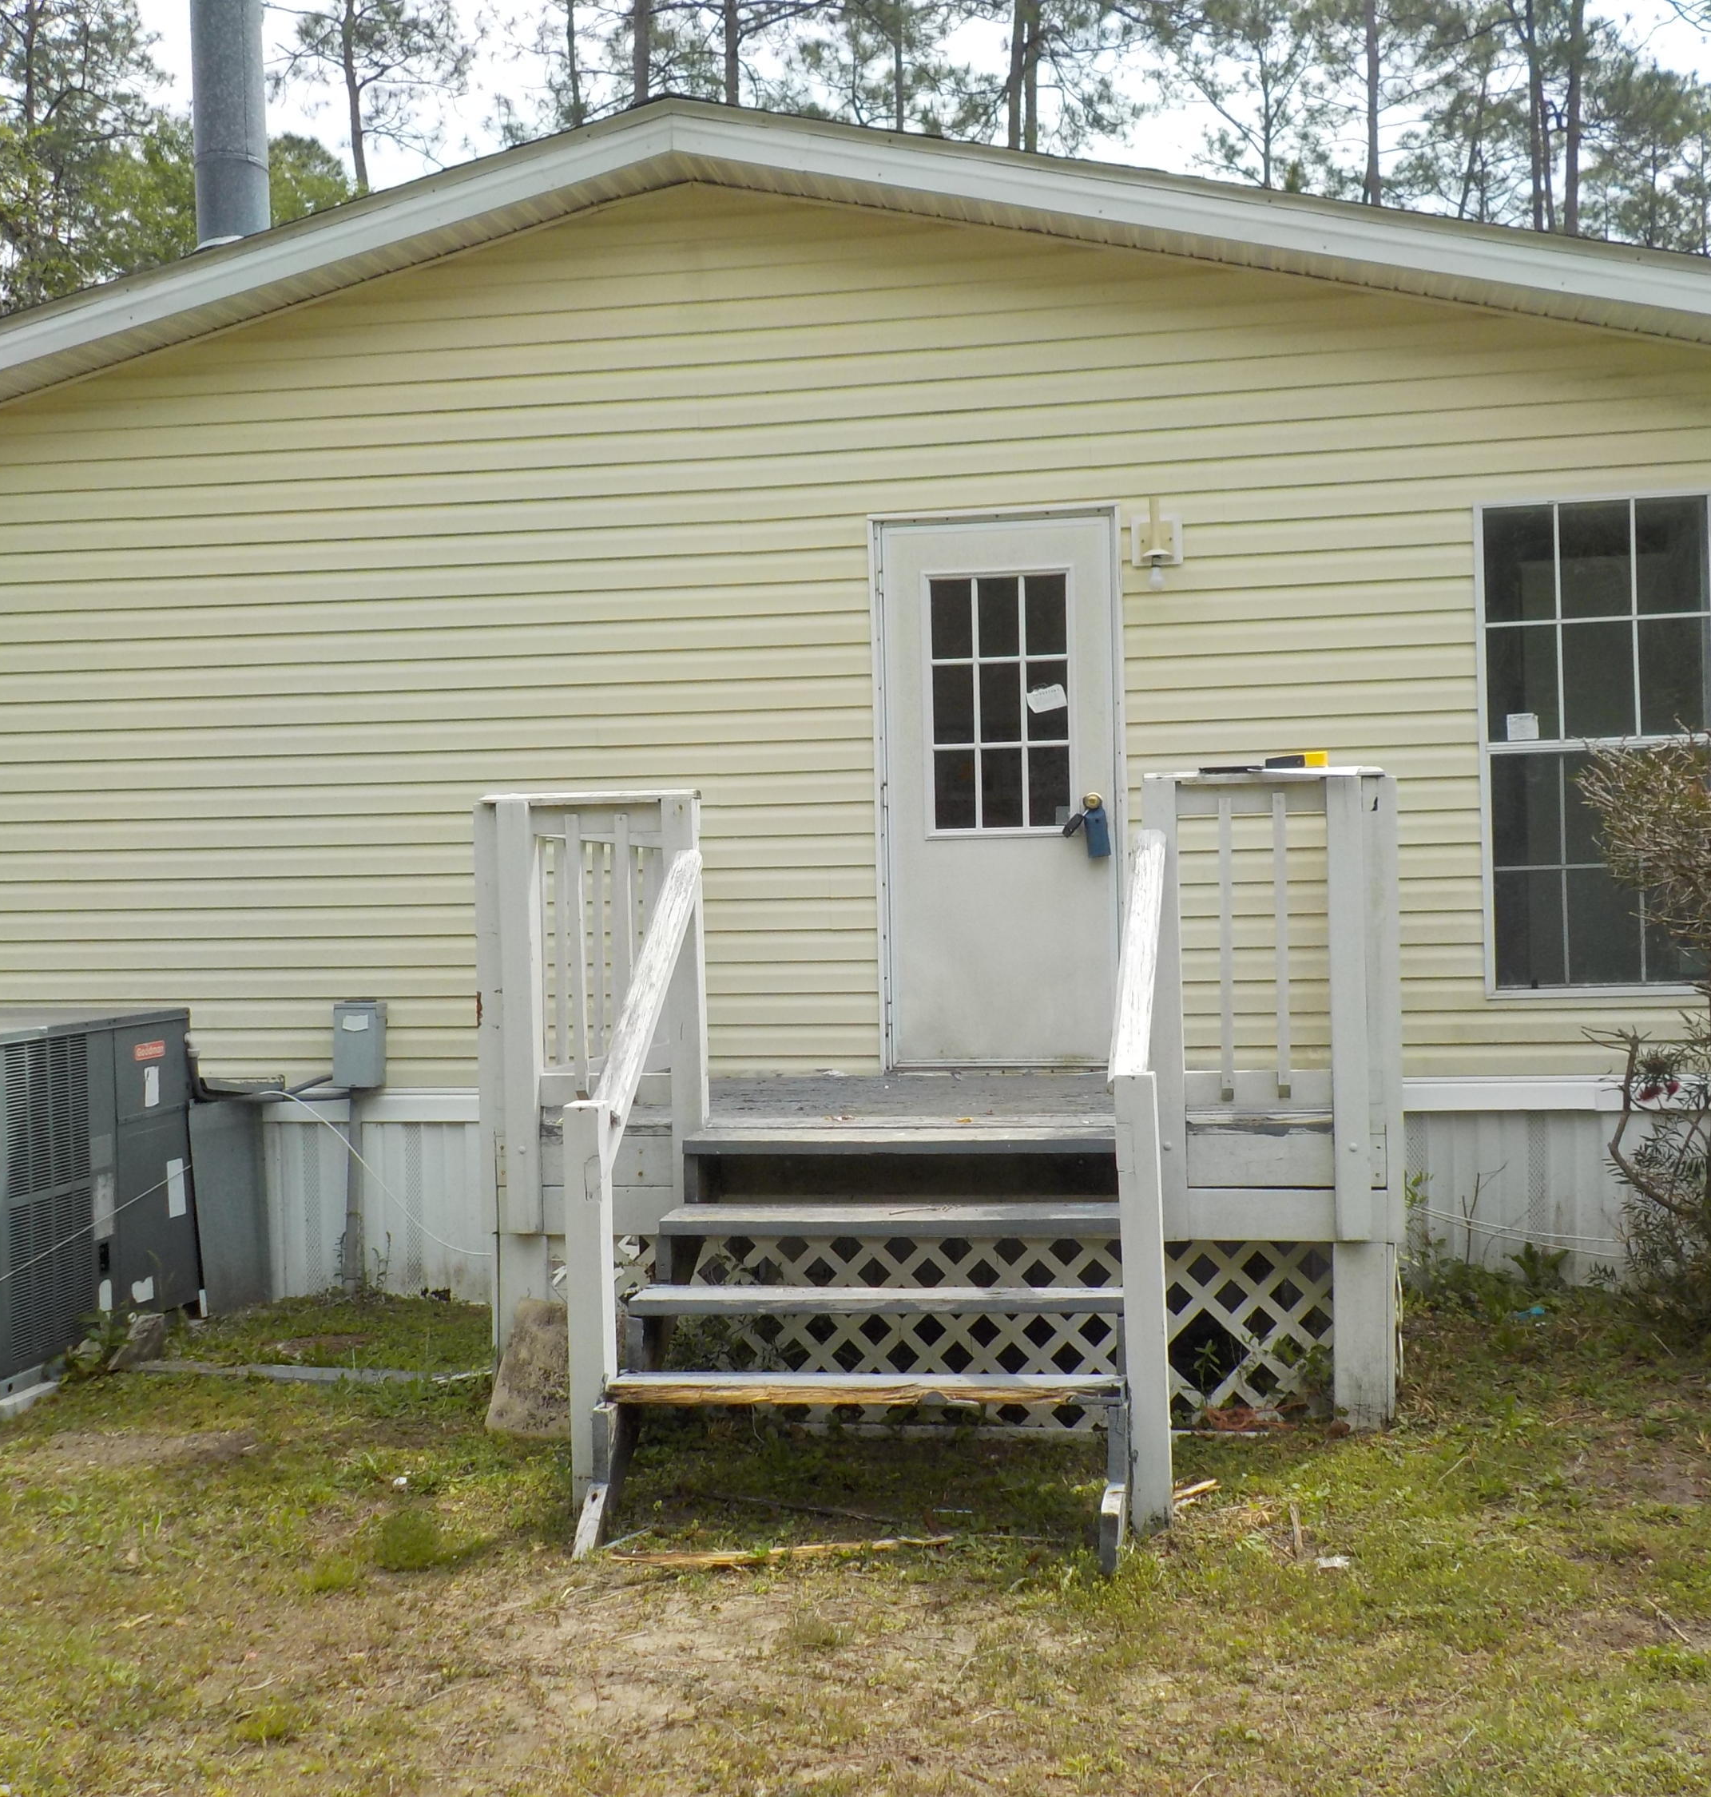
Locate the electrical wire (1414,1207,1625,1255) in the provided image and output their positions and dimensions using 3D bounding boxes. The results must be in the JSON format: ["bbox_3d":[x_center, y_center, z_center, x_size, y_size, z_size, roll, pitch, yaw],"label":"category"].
[{"bbox_3d":[2.175,1.095,6.826,0.657,0.154,0.100,-1,1,10],"label":"electrical wire"}]

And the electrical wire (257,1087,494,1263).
[{"bbox_3d":[-1.734,0.993,7.493,0.893,0.602,0.140,-1,1,10],"label":"electrical wire"}]

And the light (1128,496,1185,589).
[{"bbox_3d":[1.020,-1.204,7.027,0.174,0.322,0.170,-1,1,10],"label":"light"}]

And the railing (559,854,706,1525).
[{"bbox_3d":[-0.572,0.669,5.484,0.120,1.595,1.010,-1,1,10],"label":"railing"}]

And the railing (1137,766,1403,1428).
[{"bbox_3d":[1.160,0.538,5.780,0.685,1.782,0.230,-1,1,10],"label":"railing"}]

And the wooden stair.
[{"bbox_3d":[0.071,1.067,5.272,1.275,0.820,1.380,-1,1,10],"label":"wooden stair"}]

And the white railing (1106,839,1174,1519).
[{"bbox_3d":[0.749,0.633,5.260,0.140,1.640,1.000,-1,1,10],"label":"white railing"}]

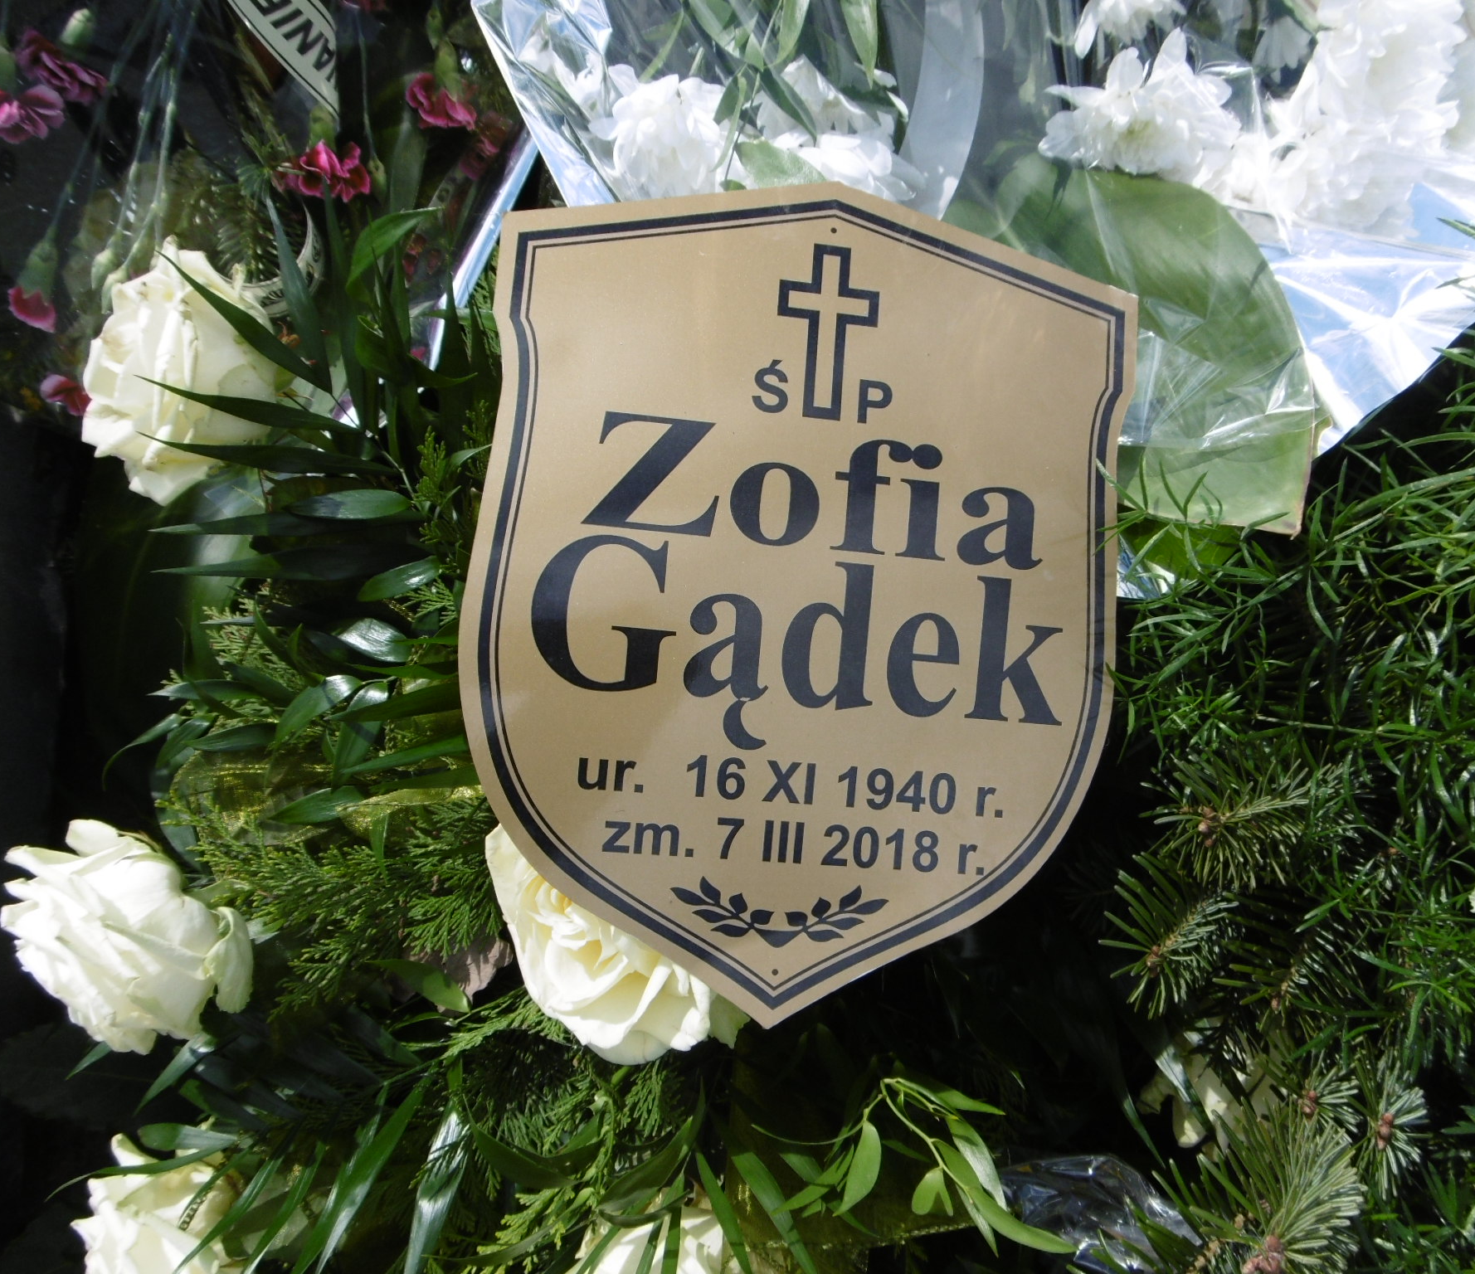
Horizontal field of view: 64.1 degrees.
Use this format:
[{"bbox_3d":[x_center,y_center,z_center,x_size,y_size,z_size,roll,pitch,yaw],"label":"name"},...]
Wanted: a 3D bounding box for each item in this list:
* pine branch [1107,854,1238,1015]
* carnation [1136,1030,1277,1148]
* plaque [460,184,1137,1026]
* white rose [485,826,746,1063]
[{"bbox_3d":[0.152,0.103,0.410,0.050,0.045,0.060,27,36,19],"label":"pine branch"},{"bbox_3d":[0.185,0.173,0.455,0.058,0.045,0.058,-3,60,5],"label":"carnation"},{"bbox_3d":[0.021,-0.012,0.371,0.208,0.004,0.268,5,87,-7],"label":"plaque"},{"bbox_3d":[-0.041,0.103,0.403,0.088,0.066,0.088,-5,74,17],"label":"white rose"}]

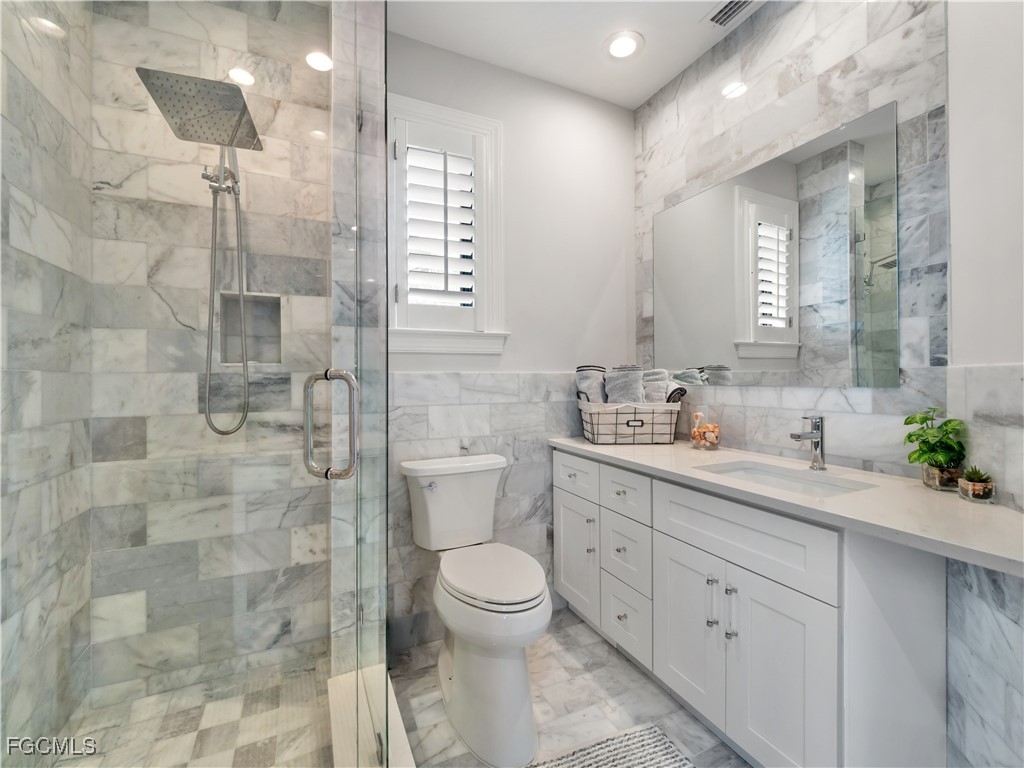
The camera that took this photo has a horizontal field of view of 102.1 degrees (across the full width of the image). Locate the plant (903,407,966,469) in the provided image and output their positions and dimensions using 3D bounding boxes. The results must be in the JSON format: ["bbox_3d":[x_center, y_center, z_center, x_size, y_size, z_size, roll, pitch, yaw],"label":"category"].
[{"bbox_3d":[1.182,0.153,1.154,0.115,0.160,0.118,0,1,-25],"label":"plant"}]

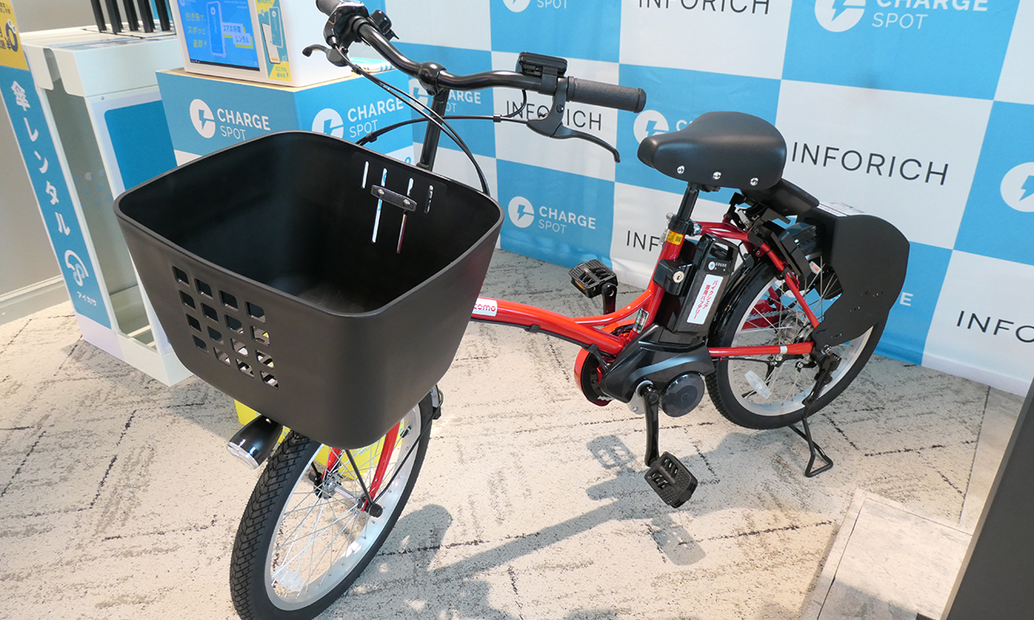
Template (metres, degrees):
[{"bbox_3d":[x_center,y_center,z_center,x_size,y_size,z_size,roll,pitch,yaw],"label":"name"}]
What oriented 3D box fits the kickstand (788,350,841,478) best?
[{"bbox_3d":[0.677,0.195,1.653,0.130,0.320,0.240,-11,30,-19],"label":"kickstand"}]

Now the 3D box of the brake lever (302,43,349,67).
[{"bbox_3d":[-0.322,-0.426,1.154,0.123,0.038,0.040,26,37,32],"label":"brake lever"}]

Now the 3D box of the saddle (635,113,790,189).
[{"bbox_3d":[0.346,-0.289,1.267,0.275,0.115,0.200,-11,29,-19],"label":"saddle"}]

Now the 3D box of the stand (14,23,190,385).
[{"bbox_3d":[-1.049,-0.340,2.054,0.483,0.904,0.500,18,33,30],"label":"stand"}]

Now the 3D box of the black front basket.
[{"bbox_3d":[-0.274,-0.038,0.992,0.430,0.262,0.362,23,39,18],"label":"black front basket"}]

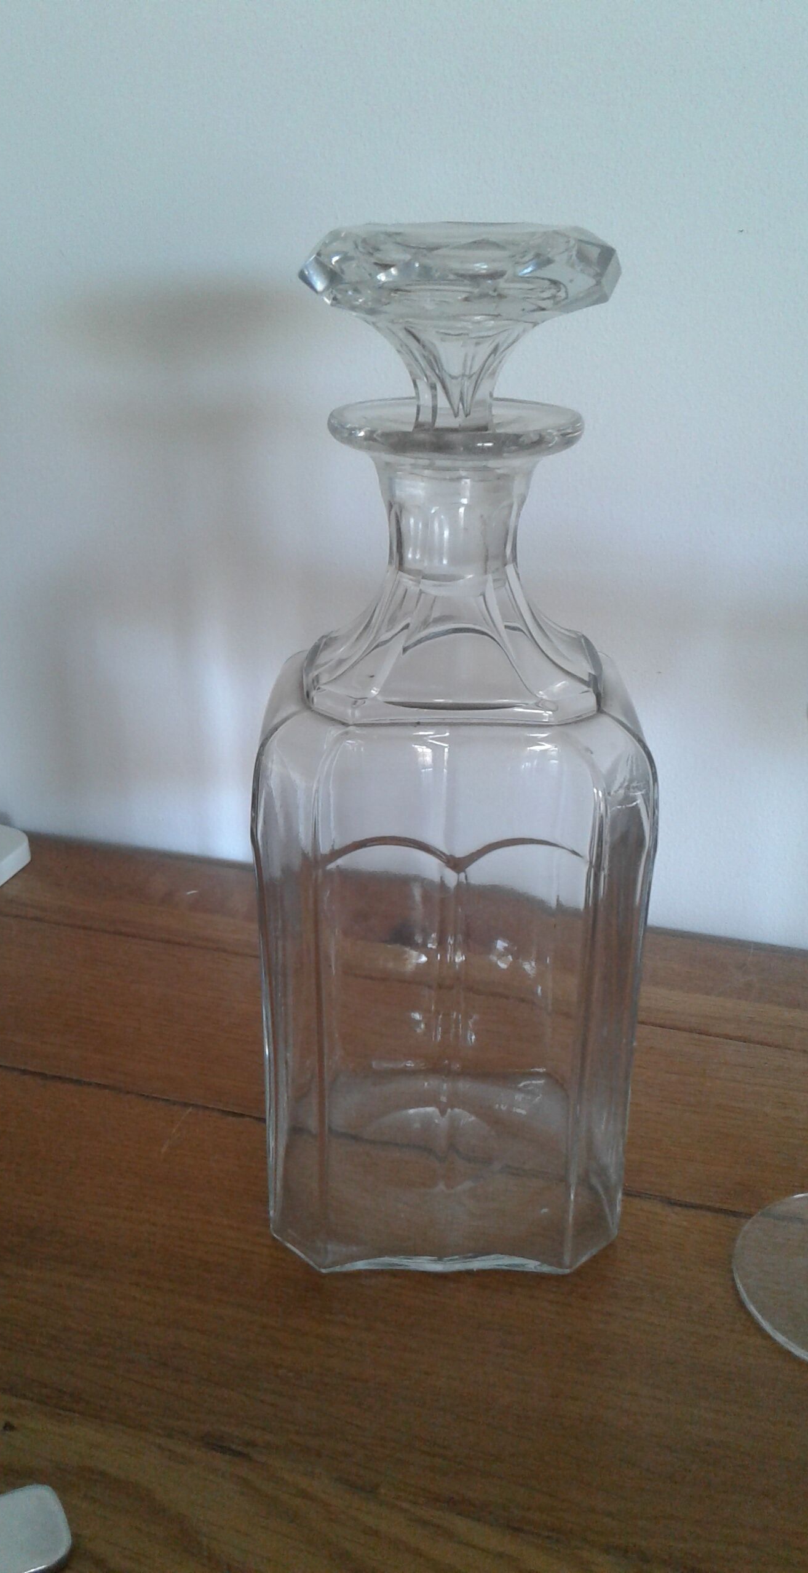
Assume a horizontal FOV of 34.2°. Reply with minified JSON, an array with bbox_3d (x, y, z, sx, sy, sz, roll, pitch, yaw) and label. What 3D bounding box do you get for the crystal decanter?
[{"bbox_3d":[0.012,-0.008,0.324,0.092,0.241,0.092,0,22,0],"label":"crystal decanter"}]

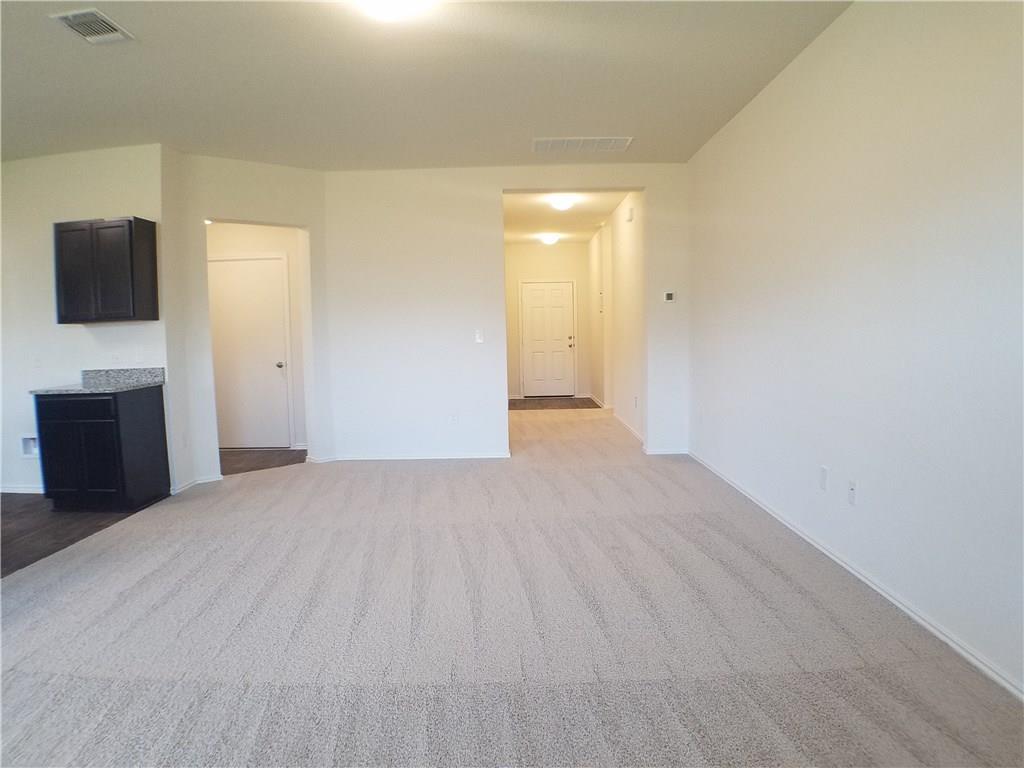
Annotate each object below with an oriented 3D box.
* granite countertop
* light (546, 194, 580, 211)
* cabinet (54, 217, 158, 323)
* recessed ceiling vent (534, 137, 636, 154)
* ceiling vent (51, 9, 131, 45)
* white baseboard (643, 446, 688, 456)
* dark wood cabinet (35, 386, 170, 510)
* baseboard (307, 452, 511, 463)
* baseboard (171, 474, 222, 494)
[{"bbox_3d":[-3.070,-0.028,5.757,0.655,0.136,0.640,-1,4,3],"label":"granite countertop"},{"bbox_3d":[0.590,-2.074,8.902,0.340,0.110,0.340,-1,4,0],"label":"light"},{"bbox_3d":[-3.043,-0.838,5.784,0.606,0.752,0.310,-1,4,3],"label":"cabinet"},{"bbox_3d":[0.585,-1.996,6.444,0.800,0.025,0.500,-1,4,0],"label":"recessed ceiling vent"},{"bbox_3d":[-2.043,-1.736,3.755,0.260,0.025,0.360,-1,4,6],"label":"ceiling vent"},{"bbox_3d":[1.506,0.653,7.446,0.400,0.065,0.025,-1,4,0],"label":"white baseboard"},{"bbox_3d":[-3.056,0.474,5.803,0.612,0.874,0.612,-1,4,3],"label":"dark wood cabinet"},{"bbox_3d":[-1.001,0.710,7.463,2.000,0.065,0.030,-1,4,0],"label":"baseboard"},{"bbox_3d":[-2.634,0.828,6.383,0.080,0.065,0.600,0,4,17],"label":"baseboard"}]

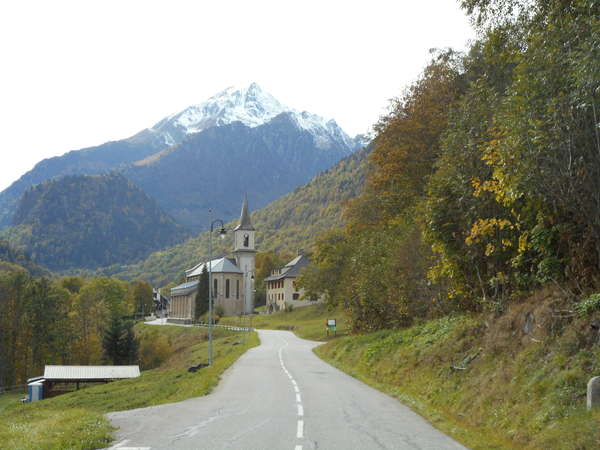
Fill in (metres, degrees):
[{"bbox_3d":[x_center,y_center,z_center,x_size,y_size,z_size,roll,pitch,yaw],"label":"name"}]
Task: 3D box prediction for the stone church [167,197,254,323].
[{"bbox_3d":[-20.000,8.419,239.189,15.200,28.000,29.000,2,-5,-17],"label":"stone church"}]

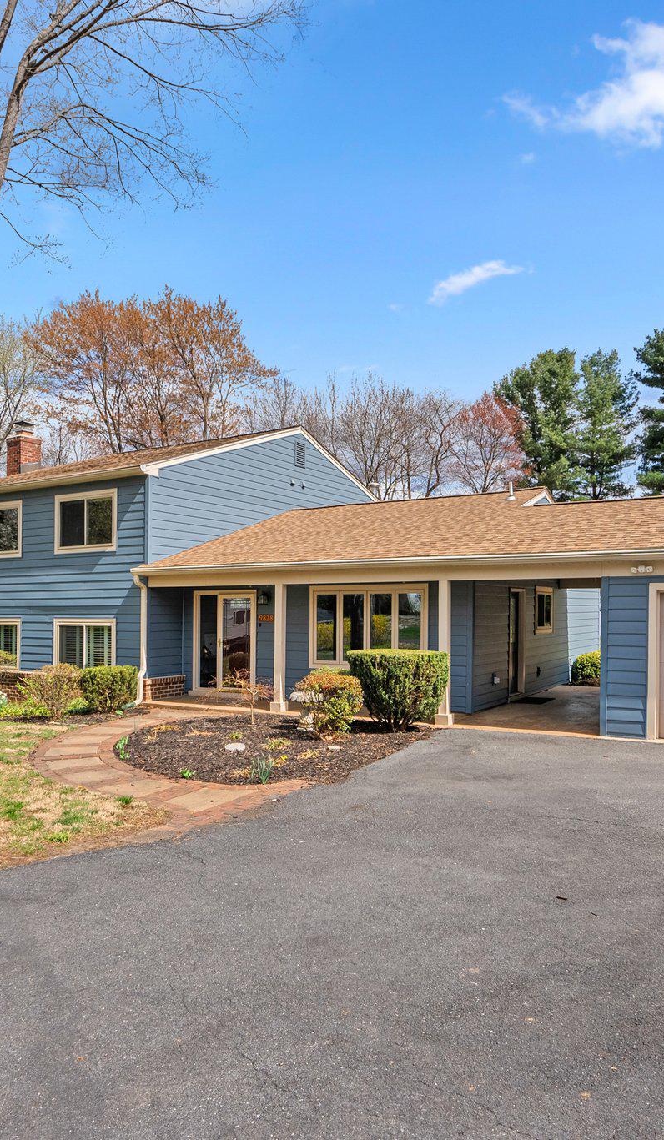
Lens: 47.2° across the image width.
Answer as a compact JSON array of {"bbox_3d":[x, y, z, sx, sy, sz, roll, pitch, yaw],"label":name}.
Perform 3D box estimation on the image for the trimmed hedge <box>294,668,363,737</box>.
[{"bbox_3d":[-0.081,2.021,11.500,1.000,1.020,0.950,0,-3,0],"label":"trimmed hedge"}]

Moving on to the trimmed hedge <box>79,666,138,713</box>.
[{"bbox_3d":[-4.402,2.373,15.000,1.150,0.950,1.100,-2,-3,31],"label":"trimmed hedge"}]

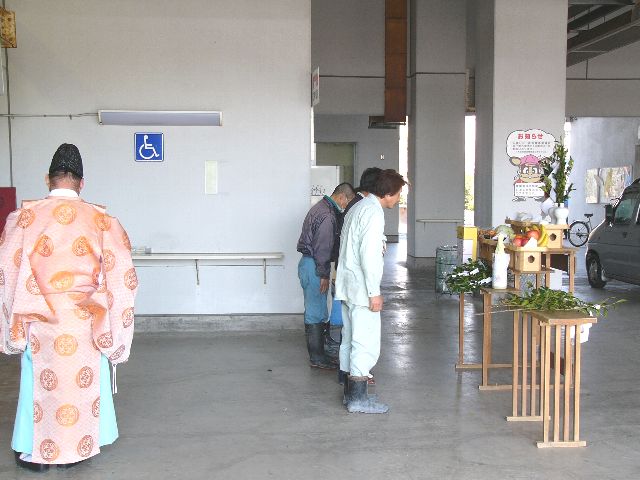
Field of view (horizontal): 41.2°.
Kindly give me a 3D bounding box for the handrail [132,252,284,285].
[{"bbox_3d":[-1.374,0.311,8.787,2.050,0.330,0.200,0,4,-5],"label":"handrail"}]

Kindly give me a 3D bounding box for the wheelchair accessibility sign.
[{"bbox_3d":[-1.762,-0.959,8.769,0.298,0.298,0.015,0,4,-5],"label":"wheelchair accessibility sign"}]

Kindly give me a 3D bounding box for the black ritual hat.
[{"bbox_3d":[-1.387,-0.435,4.658,0.190,0.205,0.230,0,1,-11],"label":"black ritual hat"}]

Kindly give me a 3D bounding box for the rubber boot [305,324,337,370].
[{"bbox_3d":[0.025,0.890,7.128,0.290,0.360,0.120,1,4,13],"label":"rubber boot"}]

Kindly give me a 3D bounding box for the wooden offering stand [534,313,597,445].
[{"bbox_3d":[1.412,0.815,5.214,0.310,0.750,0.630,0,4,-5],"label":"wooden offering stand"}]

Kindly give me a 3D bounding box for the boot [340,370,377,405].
[{"bbox_3d":[0.287,1.017,5.982,0.270,0.250,0.105,0,4,5],"label":"boot"}]

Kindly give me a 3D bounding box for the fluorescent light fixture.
[{"bbox_3d":[-1.636,-1.253,8.717,1.260,0.160,0.100,0,4,-5],"label":"fluorescent light fixture"}]

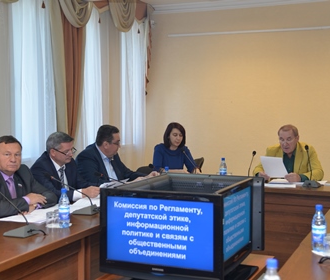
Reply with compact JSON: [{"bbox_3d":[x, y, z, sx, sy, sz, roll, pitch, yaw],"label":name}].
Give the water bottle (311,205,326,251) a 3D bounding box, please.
[{"bbox_3d":[0.720,0.409,2.722,0.065,0.216,0.065,1,4,23],"label":"water bottle"}]

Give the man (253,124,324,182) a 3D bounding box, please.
[{"bbox_3d":[1.133,0.482,5.381,0.640,1.250,0.720,1,4,23],"label":"man"}]

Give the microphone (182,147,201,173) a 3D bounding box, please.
[{"bbox_3d":[0.239,0.220,5.411,0.130,0.290,0.270,-2,4,-30],"label":"microphone"}]

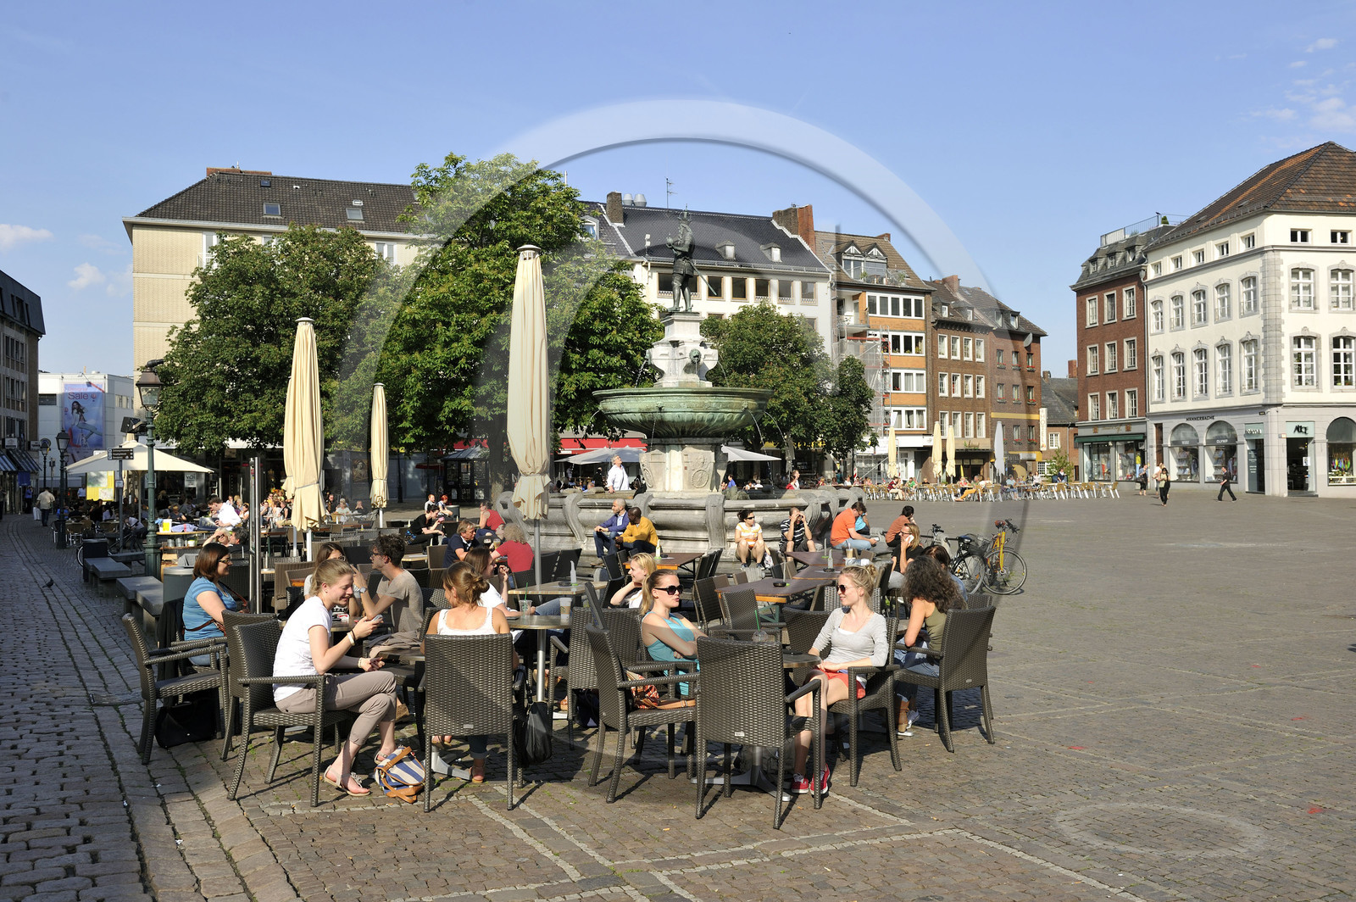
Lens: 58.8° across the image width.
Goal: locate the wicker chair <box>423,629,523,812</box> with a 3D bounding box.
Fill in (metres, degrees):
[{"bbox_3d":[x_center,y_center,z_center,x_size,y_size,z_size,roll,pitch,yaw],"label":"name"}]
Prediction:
[{"bbox_3d":[-1.103,1.413,6.484,0.550,0.905,0.560,-1,-1,-3],"label":"wicker chair"}]

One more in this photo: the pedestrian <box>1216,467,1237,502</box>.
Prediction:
[{"bbox_3d":[26.228,1.618,57.500,0.800,1.700,0.520,-1,-1,13],"label":"pedestrian"}]

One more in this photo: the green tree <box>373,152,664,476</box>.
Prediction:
[{"bbox_3d":[-7.300,-5.300,55.000,13.200,16.200,12.500,-1,-1,0],"label":"green tree"}]

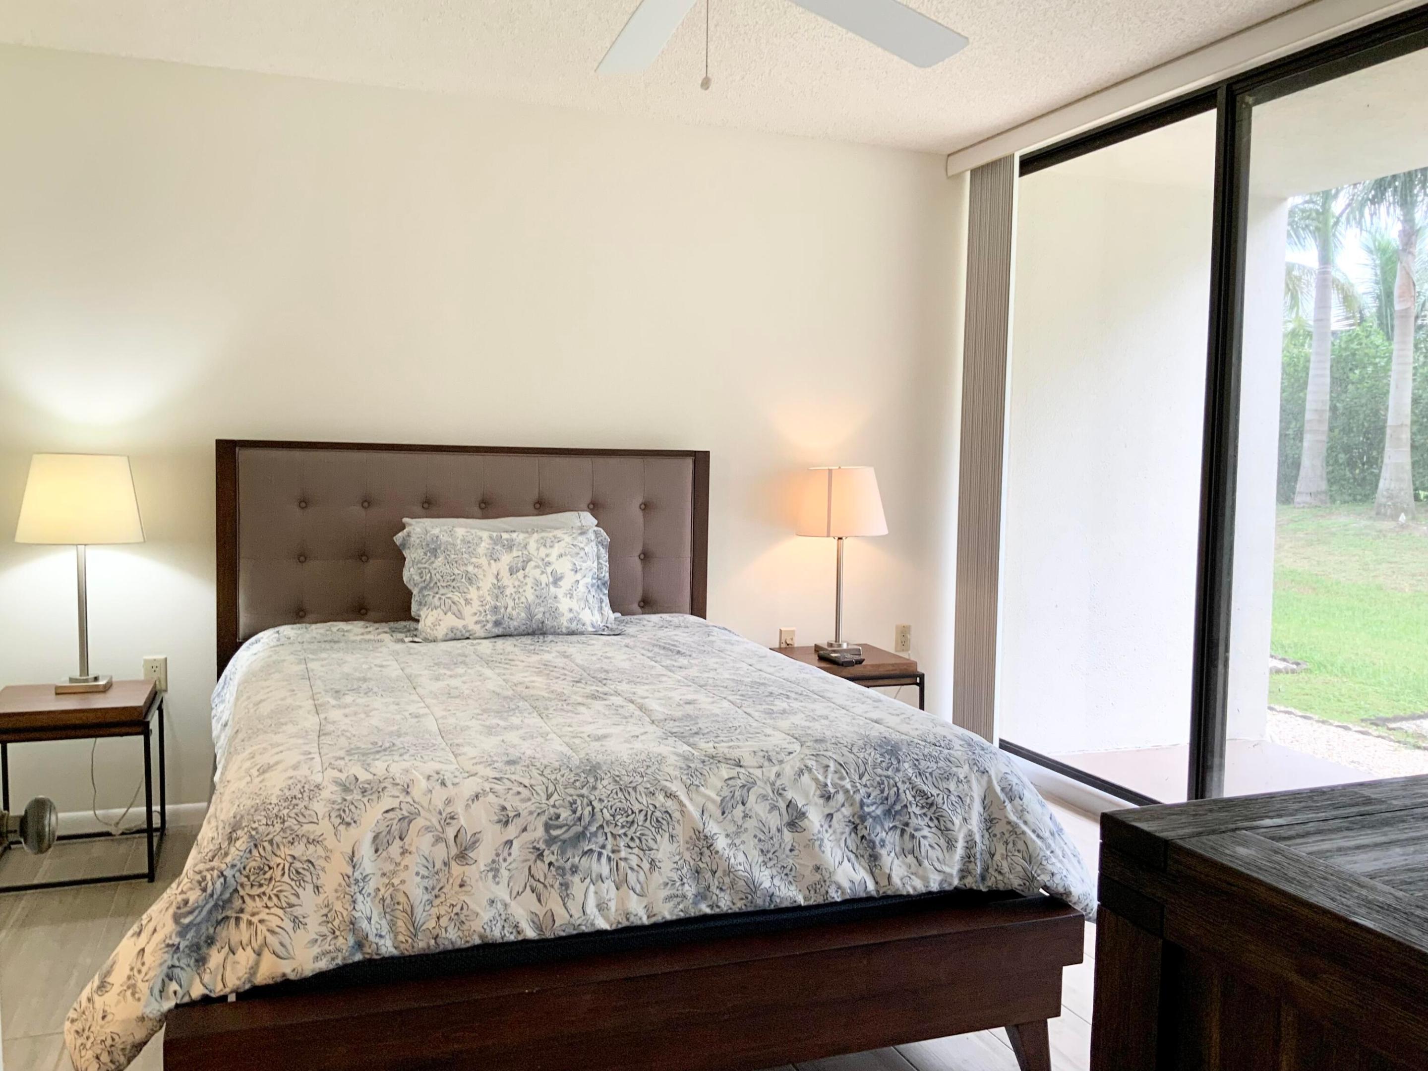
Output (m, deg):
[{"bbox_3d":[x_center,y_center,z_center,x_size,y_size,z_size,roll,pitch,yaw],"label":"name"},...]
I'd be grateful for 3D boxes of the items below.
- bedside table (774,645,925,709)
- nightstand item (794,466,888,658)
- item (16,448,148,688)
[{"bbox_3d":[0.473,0.701,4.448,0.460,0.512,0.460,-1,4,-20],"label":"bedside table"},{"bbox_3d":[0.473,0.093,4.444,0.345,0.700,0.345,1,4,0],"label":"nightstand item"},{"bbox_3d":[-1.891,0.115,3.583,0.345,0.700,0.345,-1,4,-20],"label":"item"}]

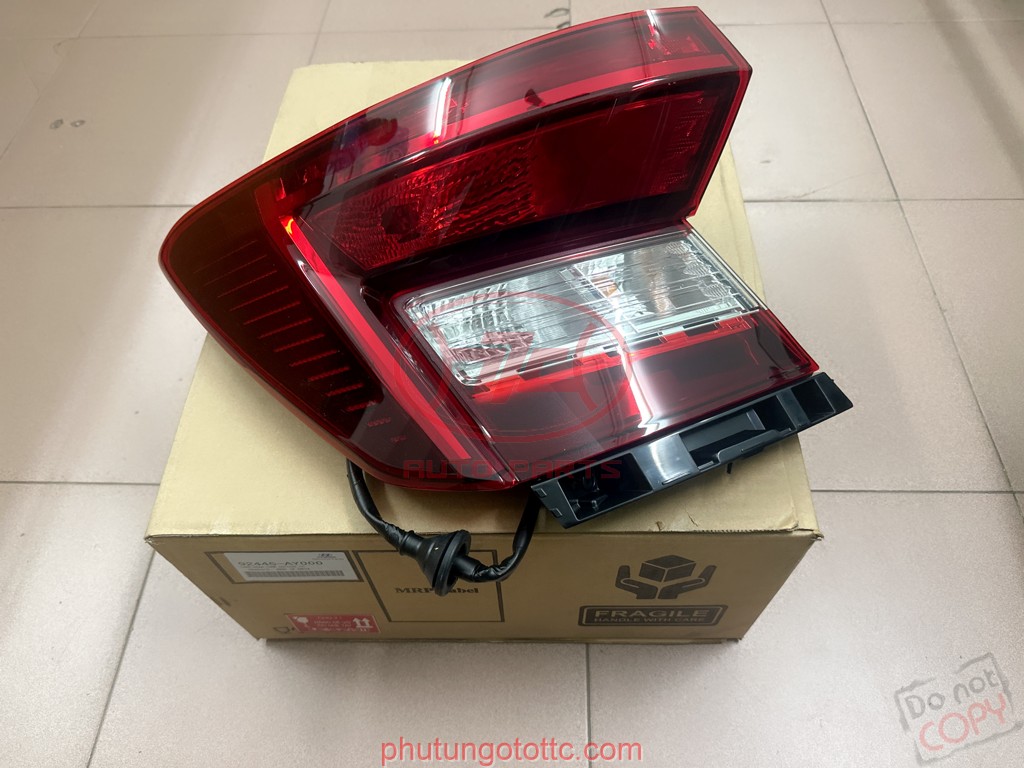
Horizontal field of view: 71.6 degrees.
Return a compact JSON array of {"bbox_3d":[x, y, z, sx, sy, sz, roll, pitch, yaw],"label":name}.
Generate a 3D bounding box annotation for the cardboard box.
[{"bbox_3d":[-0.013,-0.052,0.662,0.412,0.223,0.501,0,56,2],"label":"cardboard box"}]

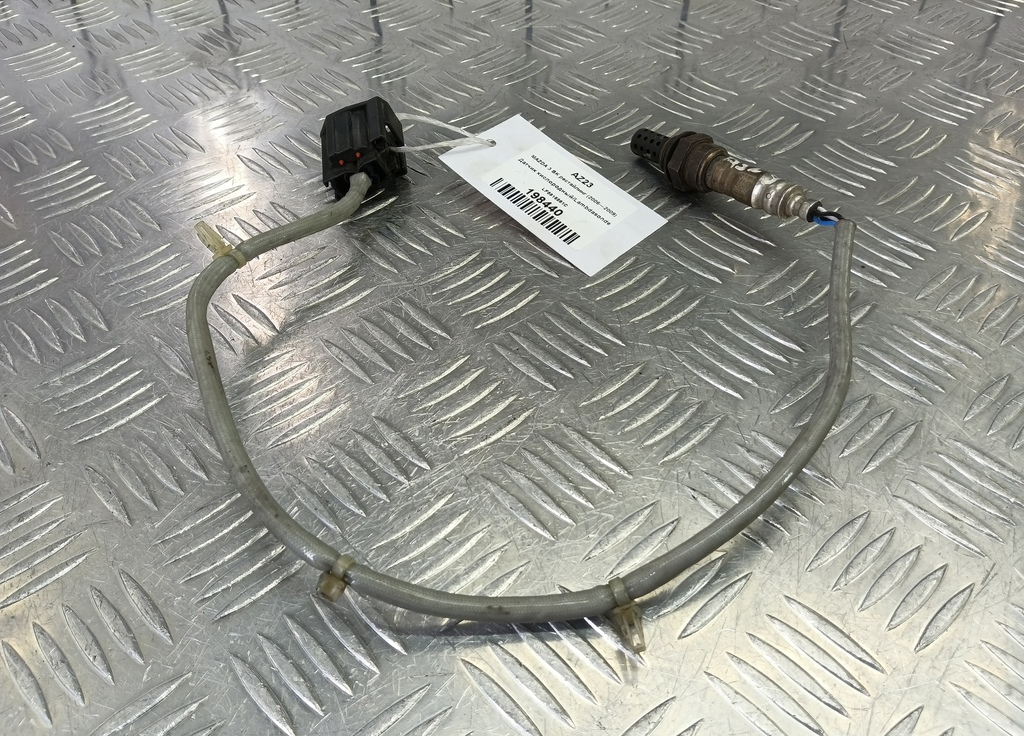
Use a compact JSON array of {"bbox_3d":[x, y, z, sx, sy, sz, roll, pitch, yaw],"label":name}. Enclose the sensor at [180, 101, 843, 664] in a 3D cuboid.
[{"bbox_3d":[0.006,-0.023,0.251,0.257,0.034,0.237,-1,53,0],"label":"sensor"}]

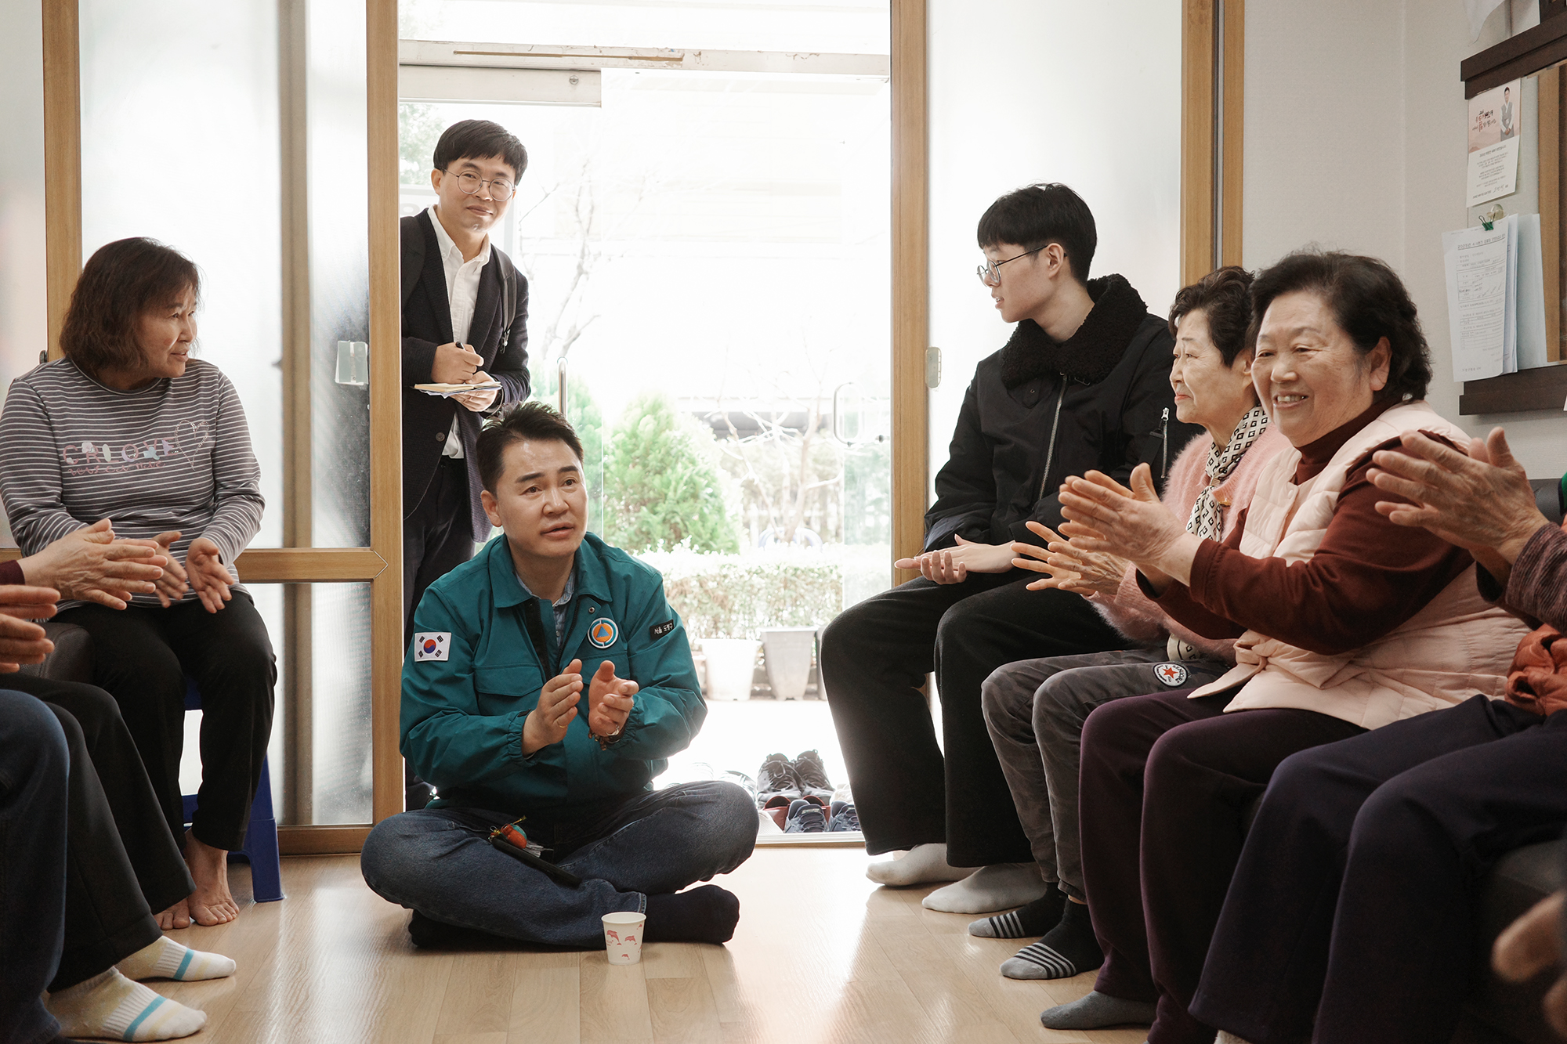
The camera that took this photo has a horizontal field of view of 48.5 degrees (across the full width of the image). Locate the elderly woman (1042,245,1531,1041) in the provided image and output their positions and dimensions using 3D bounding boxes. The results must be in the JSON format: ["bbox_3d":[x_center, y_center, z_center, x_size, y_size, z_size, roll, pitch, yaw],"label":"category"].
[{"bbox_3d":[0.695,0.164,2.297,0.660,1.060,0.520,-1,1,-20],"label":"elderly woman"}]

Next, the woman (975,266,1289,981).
[{"bbox_3d":[0.640,0.143,2.737,0.660,1.080,0.490,0,1,-16],"label":"woman"}]

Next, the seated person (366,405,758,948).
[{"bbox_3d":[-0.390,0.233,3.049,0.670,0.885,0.620,0,1,-12],"label":"seated person"}]

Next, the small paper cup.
[{"bbox_3d":[-0.247,0.648,2.709,0.070,0.072,0.070,0,1,0],"label":"small paper cup"}]

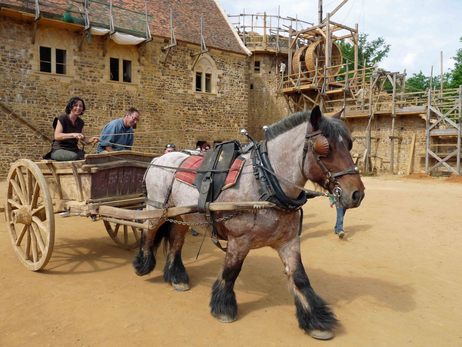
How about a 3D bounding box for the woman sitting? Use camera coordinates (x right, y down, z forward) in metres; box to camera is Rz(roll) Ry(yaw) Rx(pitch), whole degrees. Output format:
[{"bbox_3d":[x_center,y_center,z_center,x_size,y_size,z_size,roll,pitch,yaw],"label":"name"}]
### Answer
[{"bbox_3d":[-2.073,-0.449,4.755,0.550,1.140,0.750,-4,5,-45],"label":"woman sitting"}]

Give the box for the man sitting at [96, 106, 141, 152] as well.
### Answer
[{"bbox_3d":[-1.658,-0.421,5.250,0.780,1.100,0.540,3,5,42],"label":"man sitting"}]

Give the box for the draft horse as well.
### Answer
[{"bbox_3d":[-0.049,0.377,3.595,2.600,1.940,0.750,3,5,42],"label":"draft horse"}]

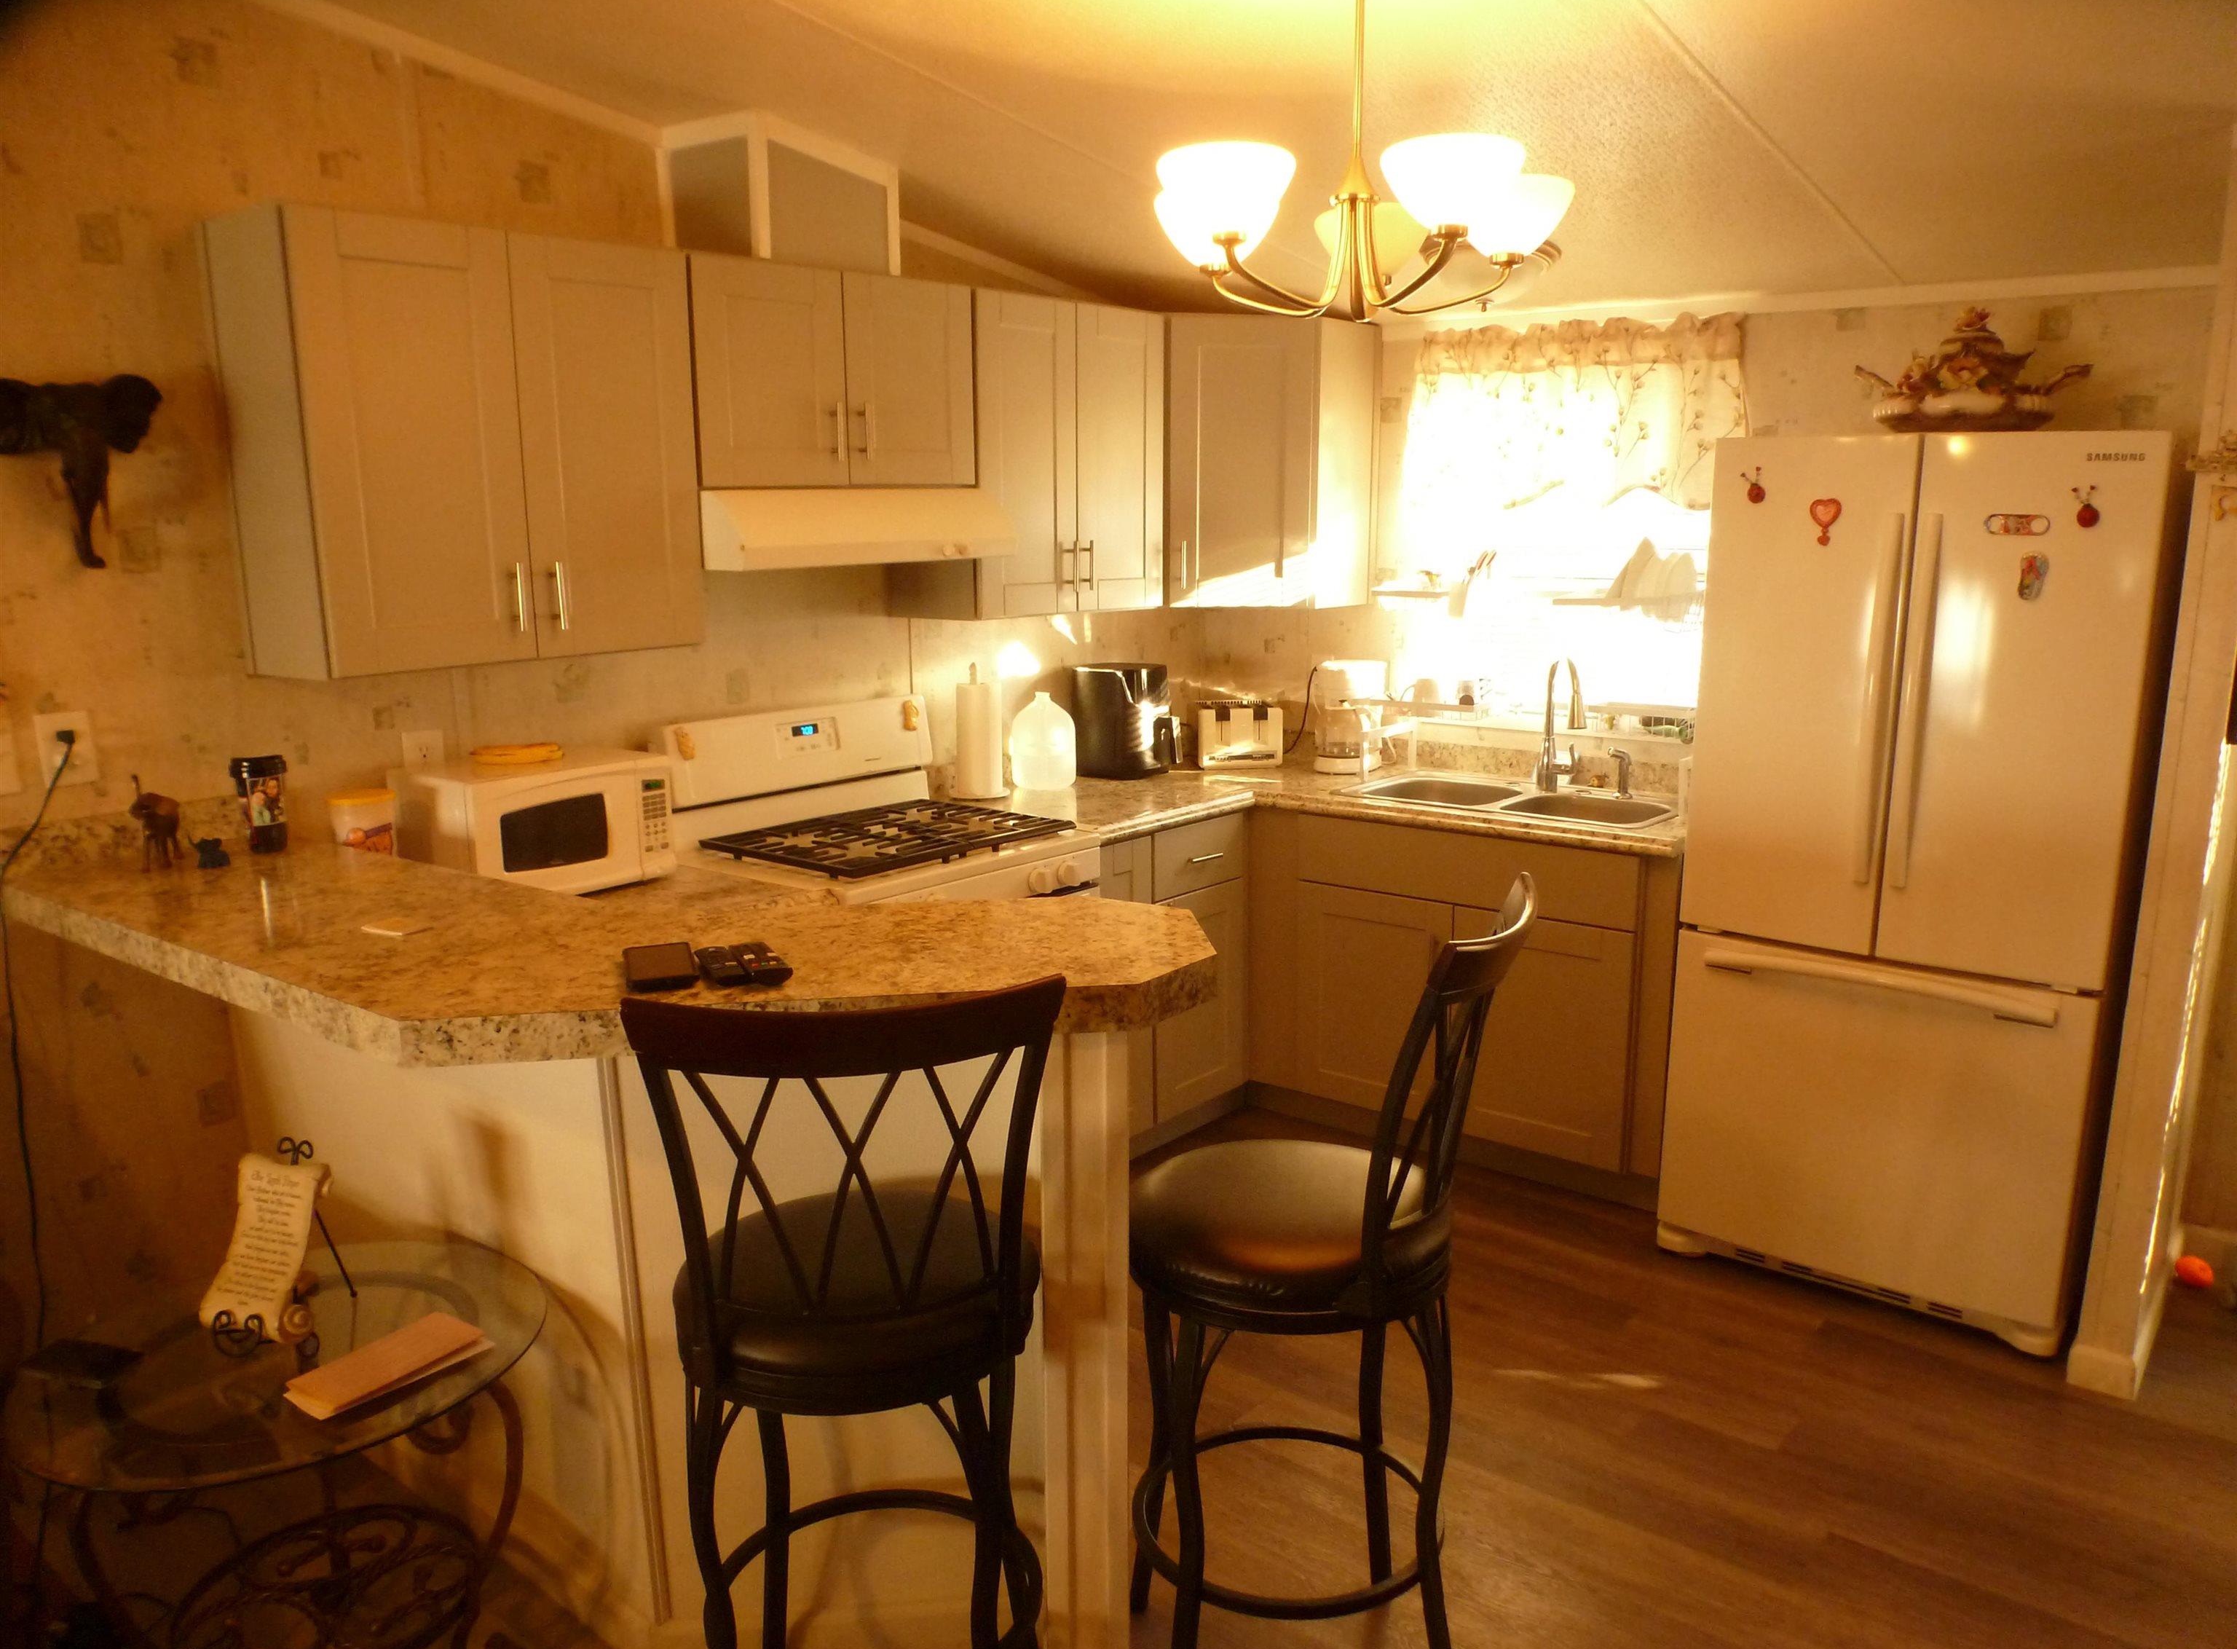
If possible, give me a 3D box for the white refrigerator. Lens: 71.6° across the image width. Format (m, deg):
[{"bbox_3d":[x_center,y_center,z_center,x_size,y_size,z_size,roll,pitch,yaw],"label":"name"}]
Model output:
[{"bbox_3d":[1.735,0.084,3.381,0.795,1.806,0.747,9,15,37],"label":"white refrigerator"}]

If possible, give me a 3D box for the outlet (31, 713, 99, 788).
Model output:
[{"bbox_3d":[-1.700,-0.122,2.507,0.012,0.117,0.073,9,15,39],"label":"outlet"}]

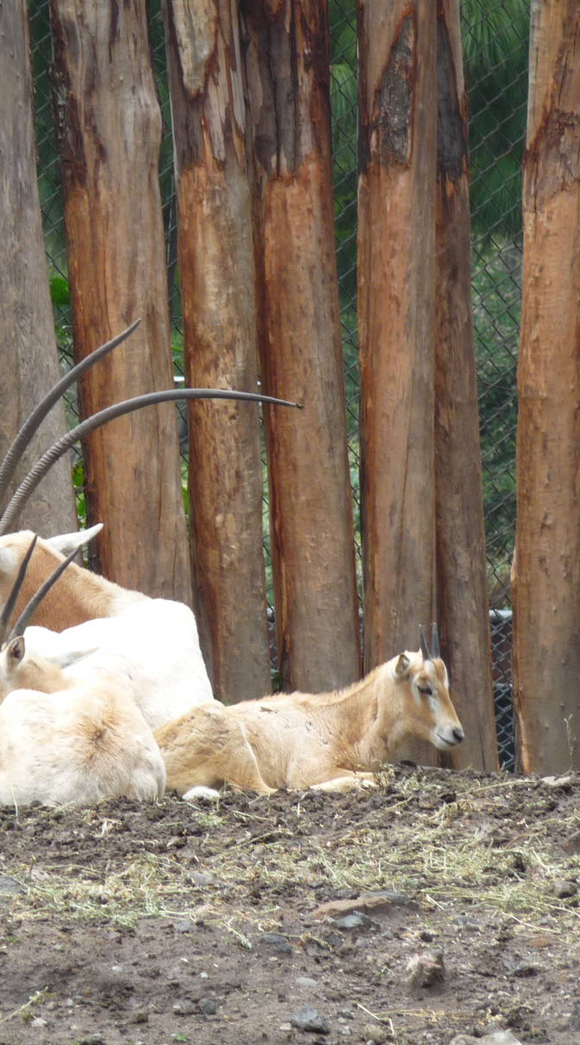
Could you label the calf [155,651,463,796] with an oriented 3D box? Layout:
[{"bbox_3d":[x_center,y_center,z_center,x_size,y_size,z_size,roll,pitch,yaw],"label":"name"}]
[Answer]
[{"bbox_3d":[0.039,0.472,26.400,0.790,0.430,0.360,0,1,0],"label":"calf"}]

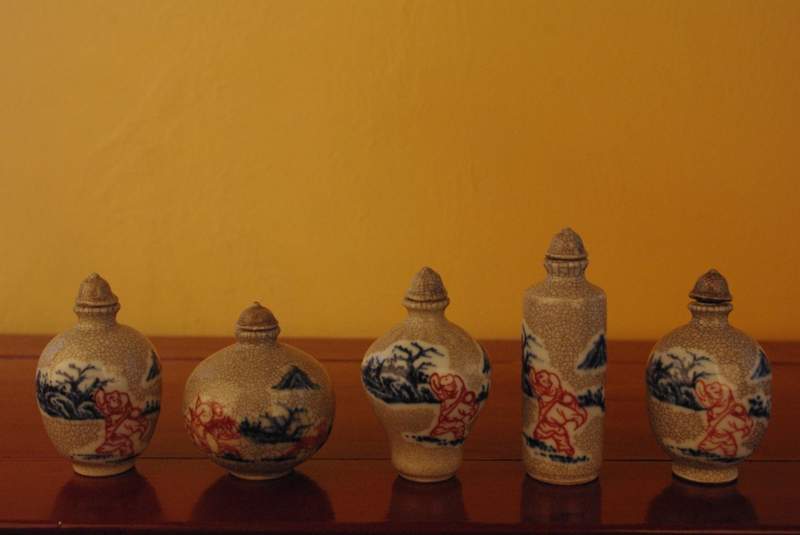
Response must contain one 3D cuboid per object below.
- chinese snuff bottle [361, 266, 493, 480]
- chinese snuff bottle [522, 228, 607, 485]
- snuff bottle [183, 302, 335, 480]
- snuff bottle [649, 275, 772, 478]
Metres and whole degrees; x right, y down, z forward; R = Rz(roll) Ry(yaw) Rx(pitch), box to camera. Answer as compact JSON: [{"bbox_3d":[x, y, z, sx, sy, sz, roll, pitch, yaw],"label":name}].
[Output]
[{"bbox_3d":[0.010,0.038,0.402,0.048,0.078,0.048,0,8,1],"label":"chinese snuff bottle"},{"bbox_3d":[0.061,0.031,0.401,0.030,0.091,0.030,1,8,9],"label":"chinese snuff bottle"},{"bbox_3d":[-0.052,0.045,0.408,0.057,0.064,0.057,-2,8,-7],"label":"snuff bottle"},{"bbox_3d":[0.113,0.038,0.399,0.044,0.076,0.044,2,9,16],"label":"snuff bottle"}]

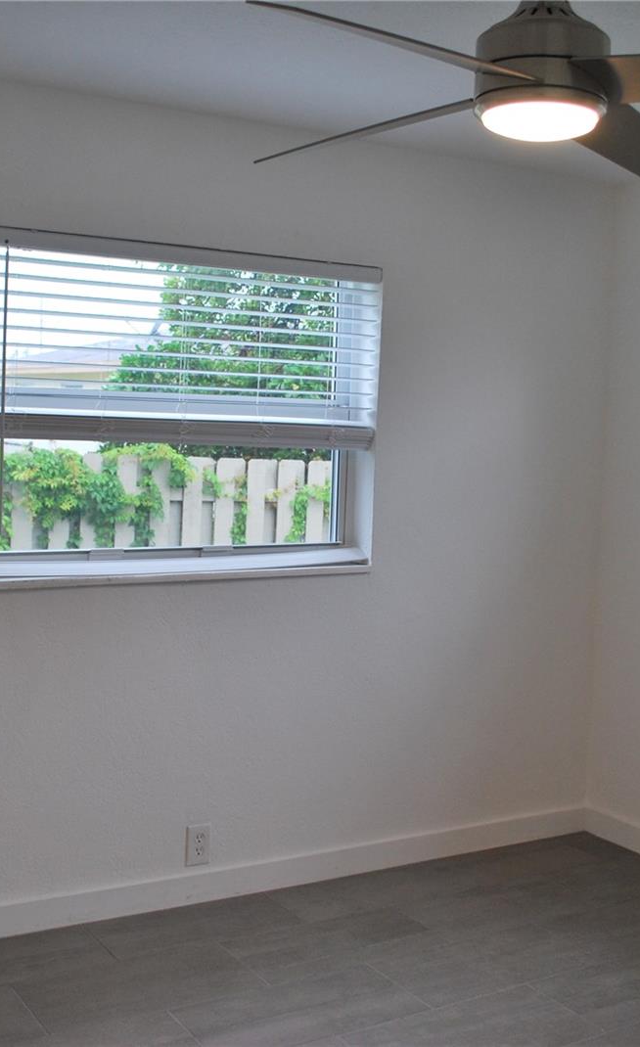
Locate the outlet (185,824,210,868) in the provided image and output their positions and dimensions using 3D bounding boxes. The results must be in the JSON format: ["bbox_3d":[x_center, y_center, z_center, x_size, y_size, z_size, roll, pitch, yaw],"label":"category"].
[{"bbox_3d":[-0.371,0.983,3.589,0.078,0.122,0.009,-1,5,-30],"label":"outlet"}]

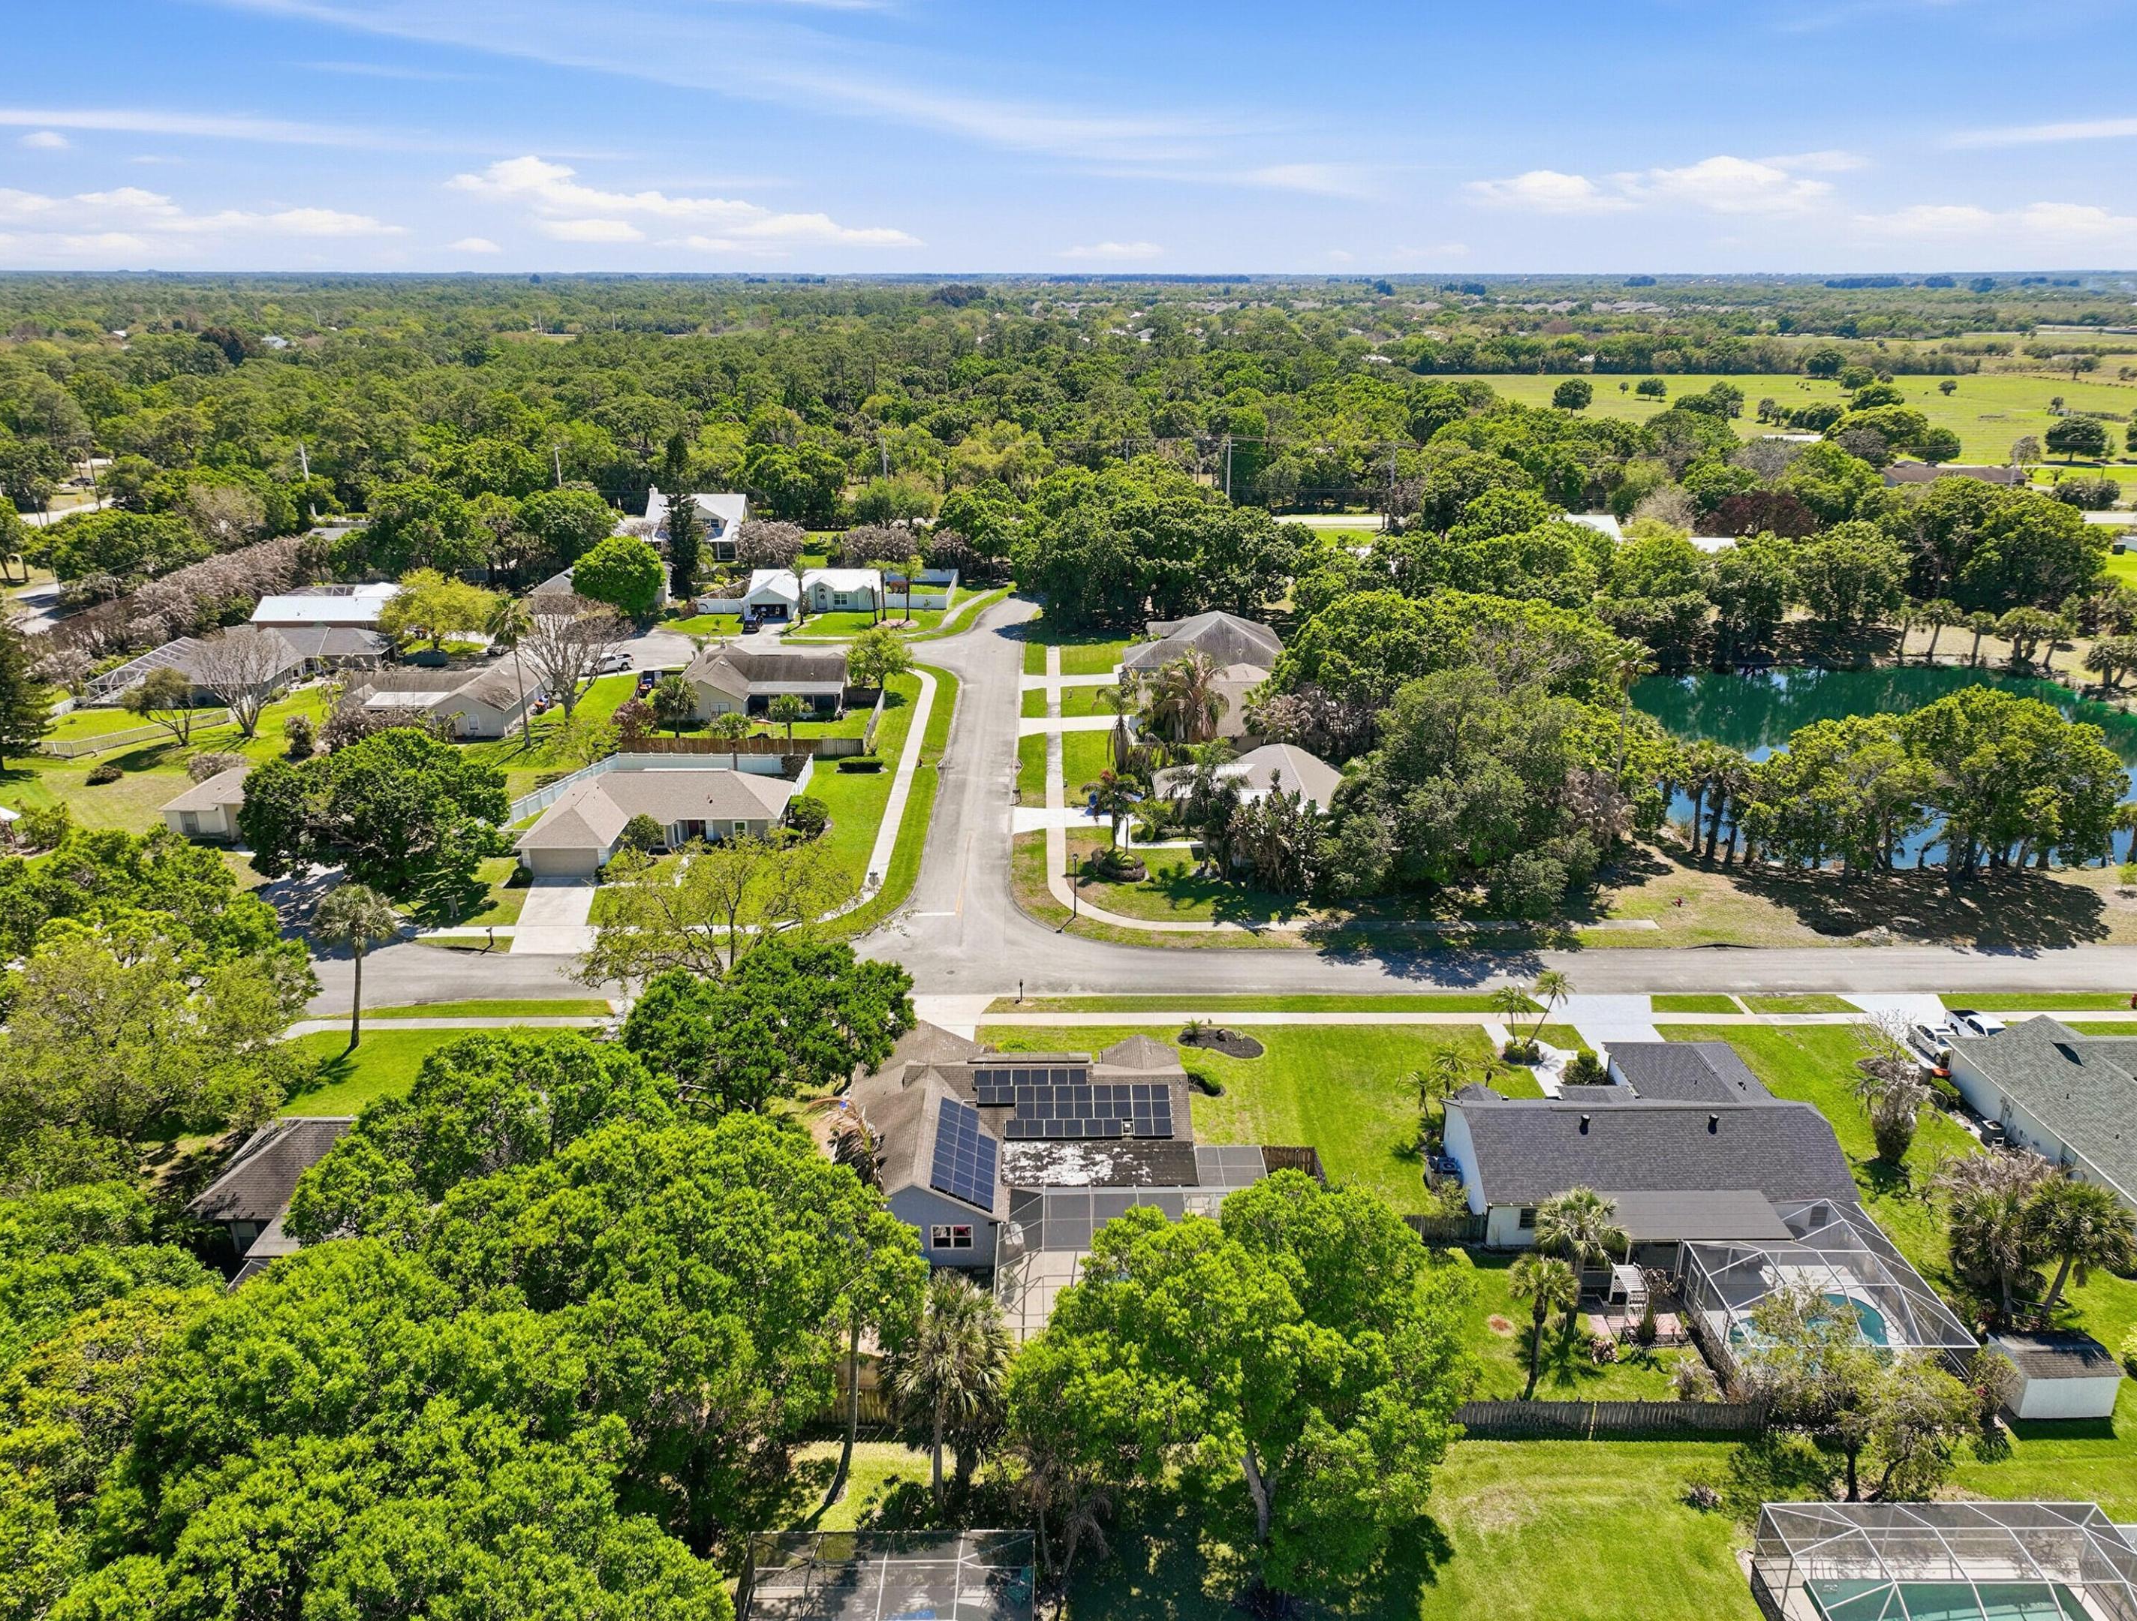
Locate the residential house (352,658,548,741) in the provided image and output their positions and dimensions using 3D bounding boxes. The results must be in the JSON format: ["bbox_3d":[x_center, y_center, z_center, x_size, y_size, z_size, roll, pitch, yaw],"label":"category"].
[{"bbox_3d":[-61.600,-11.910,148.360,17.200,4.700,17.400,0,20,0],"label":"residential house"}]

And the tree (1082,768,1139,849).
[{"bbox_3d":[3.400,-0.050,112.990,4.200,6.400,4.200,0,20,0],"label":"tree"}]

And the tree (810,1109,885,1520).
[{"bbox_3d":[-7.315,17.235,51.184,2.732,16.236,2.500,0,20,0],"label":"tree"}]

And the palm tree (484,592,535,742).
[{"bbox_3d":[-50.448,-12.555,137.063,4.579,13.993,4.400,0,20,0],"label":"palm tree"}]

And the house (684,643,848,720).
[{"bbox_3d":[-30.650,-13.610,152.960,17.100,4.800,17.000,0,20,0],"label":"house"}]

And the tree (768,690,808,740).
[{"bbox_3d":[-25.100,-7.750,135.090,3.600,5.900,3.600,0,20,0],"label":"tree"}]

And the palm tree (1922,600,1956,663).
[{"bbox_3d":[102.200,-21.081,176.780,4.200,7.300,4.200,0,20,0],"label":"palm tree"}]

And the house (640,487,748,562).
[{"bbox_3d":[-57.650,-44.903,233.201,15.300,9.600,12.800,0,20,0],"label":"house"}]

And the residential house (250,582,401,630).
[{"bbox_3d":[-87.750,-24.570,183.180,16.900,4.900,15.700,0,20,0],"label":"residential house"}]

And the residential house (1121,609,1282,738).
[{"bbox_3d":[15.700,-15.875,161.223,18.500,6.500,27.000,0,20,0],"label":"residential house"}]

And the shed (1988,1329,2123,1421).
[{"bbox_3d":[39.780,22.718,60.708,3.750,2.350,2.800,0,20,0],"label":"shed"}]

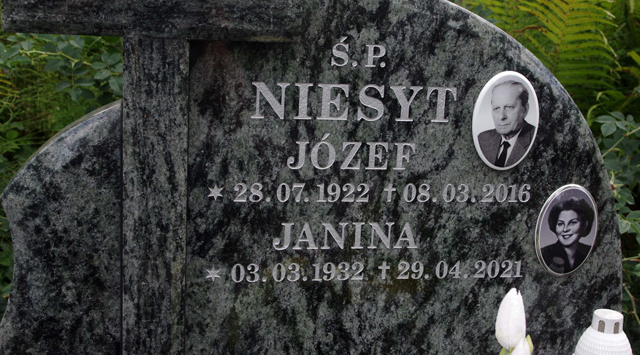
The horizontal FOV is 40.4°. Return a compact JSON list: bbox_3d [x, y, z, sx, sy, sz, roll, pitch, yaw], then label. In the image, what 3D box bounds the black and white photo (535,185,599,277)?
[{"bbox_3d":[0.319,0.069,1.115,0.086,0.120,0.010,0,13,-12],"label":"black and white photo"}]

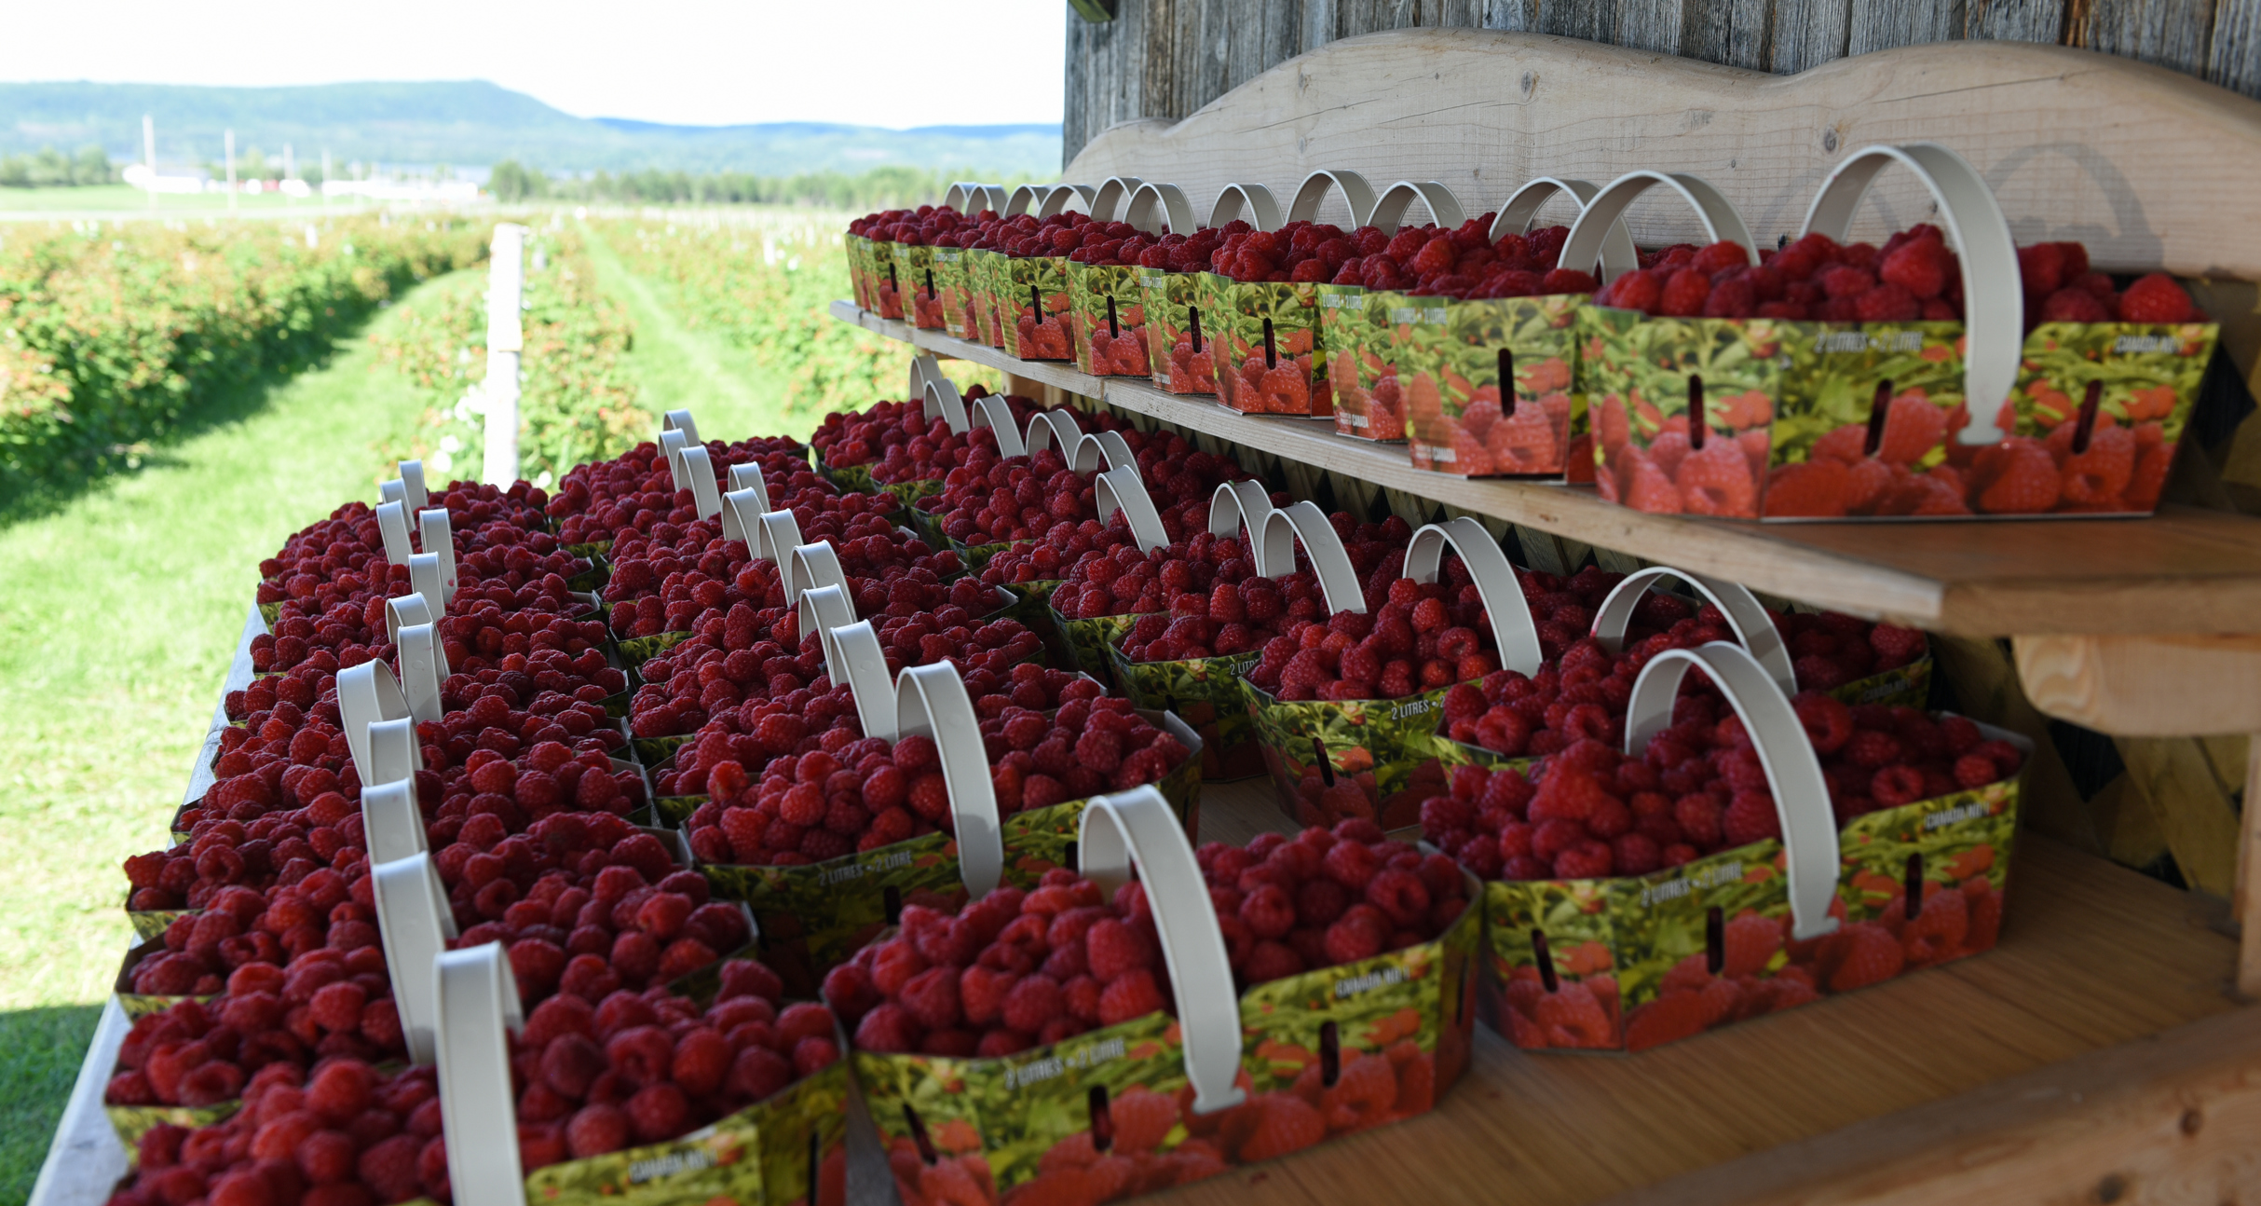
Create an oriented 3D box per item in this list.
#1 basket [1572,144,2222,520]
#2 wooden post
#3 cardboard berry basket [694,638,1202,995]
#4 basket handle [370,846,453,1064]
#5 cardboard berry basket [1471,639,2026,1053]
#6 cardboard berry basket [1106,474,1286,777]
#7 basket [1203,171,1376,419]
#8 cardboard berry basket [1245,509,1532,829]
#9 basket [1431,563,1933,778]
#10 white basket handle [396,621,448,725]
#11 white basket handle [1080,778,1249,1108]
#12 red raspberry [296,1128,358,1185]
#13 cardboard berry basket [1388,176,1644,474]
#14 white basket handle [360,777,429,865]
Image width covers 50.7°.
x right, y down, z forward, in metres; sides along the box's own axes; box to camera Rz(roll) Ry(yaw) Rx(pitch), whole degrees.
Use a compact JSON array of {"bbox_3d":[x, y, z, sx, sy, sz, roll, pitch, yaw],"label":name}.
[{"bbox_3d":[0.313,-0.111,0.964,0.256,0.143,0.139,-1,9,-12],"label":"basket"},{"bbox_3d":[-1.981,-0.658,7.500,0.105,1.100,0.105,1,10,-15],"label":"wooden post"},{"bbox_3d":[-0.091,0.099,1.191,0.256,0.138,0.139,-12,13,-16],"label":"cardboard berry basket"},{"bbox_3d":[-0.292,0.160,0.990,0.022,0.106,0.141,-12,13,-14],"label":"basket handle"},{"bbox_3d":[0.271,0.090,1.061,0.263,0.151,0.126,-11,11,-15],"label":"cardboard berry basket"},{"bbox_3d":[0.117,0.011,1.450,0.256,0.140,0.139,-11,12,-12],"label":"cardboard berry basket"},{"bbox_3d":[0.174,-0.188,1.453,0.256,0.135,0.139,-2,9,-16],"label":"basket"},{"bbox_3d":[0.192,0.027,1.316,0.256,0.143,0.139,-11,12,-13],"label":"cardboard berry basket"},{"bbox_3d":[0.295,0.051,1.251,0.263,0.151,0.126,-10,10,-6],"label":"basket"},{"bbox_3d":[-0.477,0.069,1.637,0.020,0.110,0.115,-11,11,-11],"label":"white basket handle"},{"bbox_3d":[0.011,0.126,0.934,0.022,0.107,0.141,-12,13,-15],"label":"white basket handle"},{"bbox_3d":[-0.279,0.192,0.829,0.022,0.021,0.022,-2,11,-19],"label":"red raspberry"},{"bbox_3d":[0.245,-0.140,1.112,0.263,0.151,0.126,-3,10,-27],"label":"cardboard berry basket"},{"bbox_3d":[-0.338,0.138,1.119,0.022,0.108,0.141,-12,13,-15],"label":"white basket handle"}]

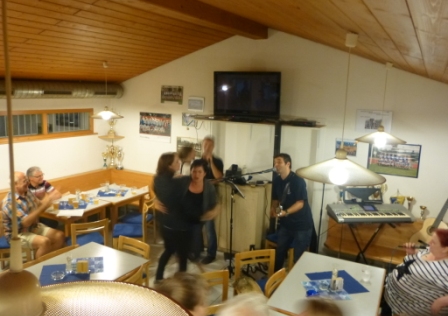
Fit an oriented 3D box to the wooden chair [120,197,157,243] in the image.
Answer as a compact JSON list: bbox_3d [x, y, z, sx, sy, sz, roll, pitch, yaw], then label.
[{"bbox_3d":[-1.372,0.998,5.865,0.500,0.810,0.440,3,10,9],"label":"wooden chair"}]

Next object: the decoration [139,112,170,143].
[{"bbox_3d":[-1.207,-0.531,6.555,0.680,0.485,0.020,7,11,27],"label":"decoration"}]

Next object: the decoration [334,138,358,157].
[{"bbox_3d":[1.665,-0.141,5.108,0.280,0.225,0.020,7,11,27],"label":"decoration"}]

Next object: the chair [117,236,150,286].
[{"bbox_3d":[-1.067,1.325,3.974,0.450,0.810,0.500,7,11,27],"label":"chair"}]

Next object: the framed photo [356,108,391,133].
[{"bbox_3d":[1.926,-0.457,4.832,0.425,0.290,0.020,7,11,28],"label":"framed photo"}]

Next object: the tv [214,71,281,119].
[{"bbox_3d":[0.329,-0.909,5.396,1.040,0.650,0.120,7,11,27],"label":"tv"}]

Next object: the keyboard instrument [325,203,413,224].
[{"bbox_3d":[1.818,0.676,4.642,0.970,0.150,0.380,1,10,-4],"label":"keyboard instrument"}]

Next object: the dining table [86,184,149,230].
[{"bbox_3d":[-1.802,0.952,6.120,0.850,0.750,0.860,7,11,28],"label":"dining table"}]

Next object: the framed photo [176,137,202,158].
[{"bbox_3d":[-0.592,-0.177,6.287,0.490,0.320,0.020,7,11,27],"label":"framed photo"}]

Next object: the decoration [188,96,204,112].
[{"bbox_3d":[-0.459,-0.869,6.106,0.310,0.220,0.020,7,11,28],"label":"decoration"}]

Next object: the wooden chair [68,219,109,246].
[{"bbox_3d":[-1.769,1.140,4.879,0.450,0.810,0.490,-4,11,-29],"label":"wooden chair"}]

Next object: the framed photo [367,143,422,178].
[{"bbox_3d":[2.157,0.023,4.776,0.605,0.405,0.020,7,11,28],"label":"framed photo"}]

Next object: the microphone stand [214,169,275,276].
[{"bbox_3d":[0.217,0.827,4.756,0.500,1.600,0.900,-7,13,-43],"label":"microphone stand"}]

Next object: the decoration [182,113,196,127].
[{"bbox_3d":[-0.581,-0.626,6.219,0.275,0.220,0.020,7,11,28],"label":"decoration"}]

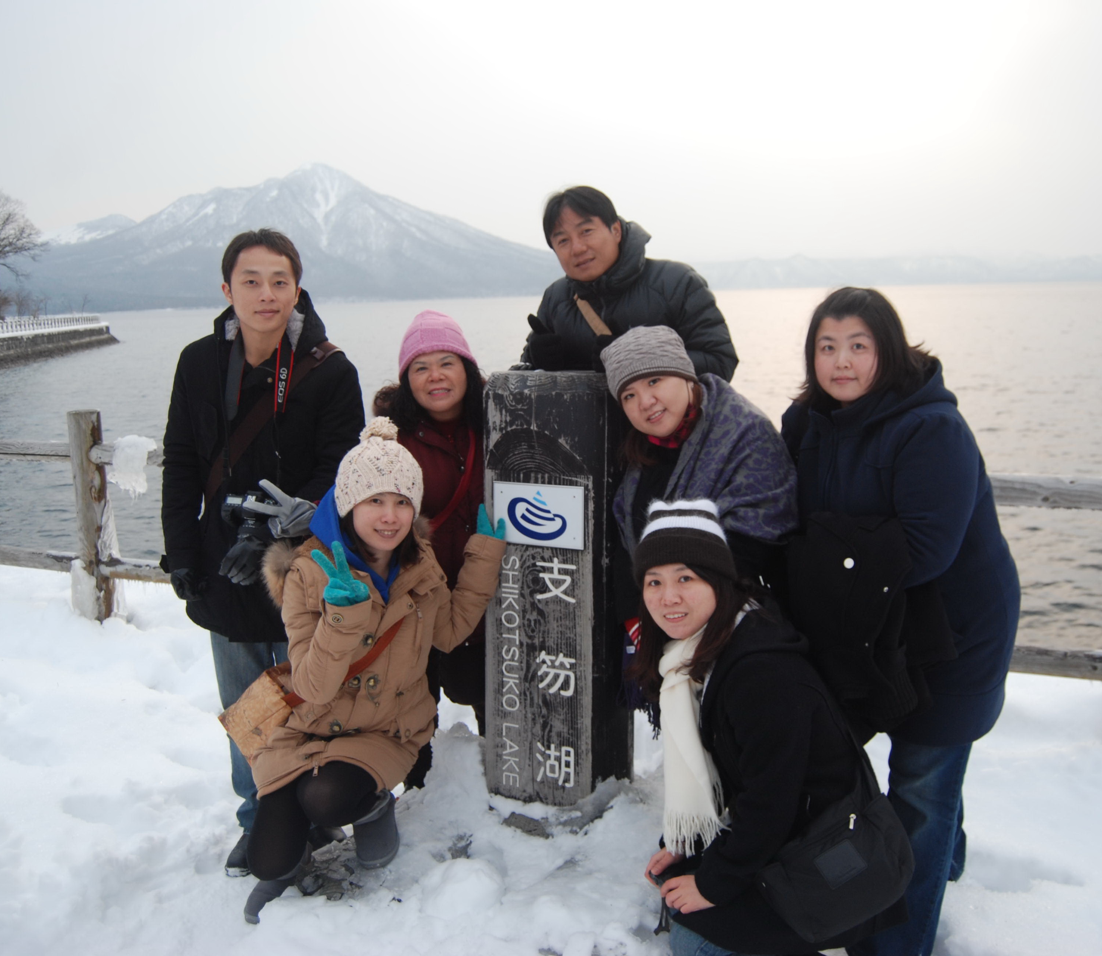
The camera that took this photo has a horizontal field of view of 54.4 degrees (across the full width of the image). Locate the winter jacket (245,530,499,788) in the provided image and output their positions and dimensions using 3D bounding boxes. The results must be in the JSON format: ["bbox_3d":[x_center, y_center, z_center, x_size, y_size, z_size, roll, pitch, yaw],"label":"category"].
[{"bbox_3d":[-0.418,0.446,2.583,0.580,0.610,0.450,3,10,-9],"label":"winter jacket"}]

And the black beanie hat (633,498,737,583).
[{"bbox_3d":[0.288,0.141,2.297,0.215,0.200,0.235,-2,-3,18],"label":"black beanie hat"}]

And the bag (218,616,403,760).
[{"bbox_3d":[-0.586,0.502,2.542,0.400,0.340,0.240,2,10,20],"label":"bag"}]

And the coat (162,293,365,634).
[{"bbox_3d":[-0.726,-0.036,2.700,0.470,0.840,0.300,-4,10,-14],"label":"coat"}]

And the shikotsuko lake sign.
[{"bbox_3d":[0.037,0.298,3.144,0.315,1.200,0.419,3,10,19],"label":"shikotsuko lake sign"}]

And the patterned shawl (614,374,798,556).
[{"bbox_3d":[0.385,-0.028,2.650,0.430,0.420,0.320,-5,11,26],"label":"patterned shawl"}]

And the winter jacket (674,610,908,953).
[{"bbox_3d":[0.508,0.641,2.300,0.450,0.670,0.430,7,13,41],"label":"winter jacket"}]

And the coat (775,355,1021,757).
[{"bbox_3d":[0.773,0.158,2.371,0.450,0.850,0.510,-17,16,-42],"label":"coat"}]

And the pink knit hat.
[{"bbox_3d":[-0.297,-0.347,2.781,0.210,0.190,0.235,-9,-3,-7],"label":"pink knit hat"}]

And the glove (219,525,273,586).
[{"bbox_3d":[-0.714,0.179,2.527,0.110,0.165,0.080,29,0,9],"label":"glove"}]

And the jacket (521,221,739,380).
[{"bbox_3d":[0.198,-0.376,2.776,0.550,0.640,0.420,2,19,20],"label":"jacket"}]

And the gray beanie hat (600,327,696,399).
[{"bbox_3d":[0.236,-0.277,2.560,0.190,0.160,0.210,-16,7,20],"label":"gray beanie hat"}]

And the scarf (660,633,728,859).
[{"bbox_3d":[0.301,0.548,2.250,0.150,0.470,0.150,6,12,37],"label":"scarf"}]

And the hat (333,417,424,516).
[{"bbox_3d":[-0.403,-0.024,2.520,0.210,0.225,0.220,1,5,-13],"label":"hat"}]

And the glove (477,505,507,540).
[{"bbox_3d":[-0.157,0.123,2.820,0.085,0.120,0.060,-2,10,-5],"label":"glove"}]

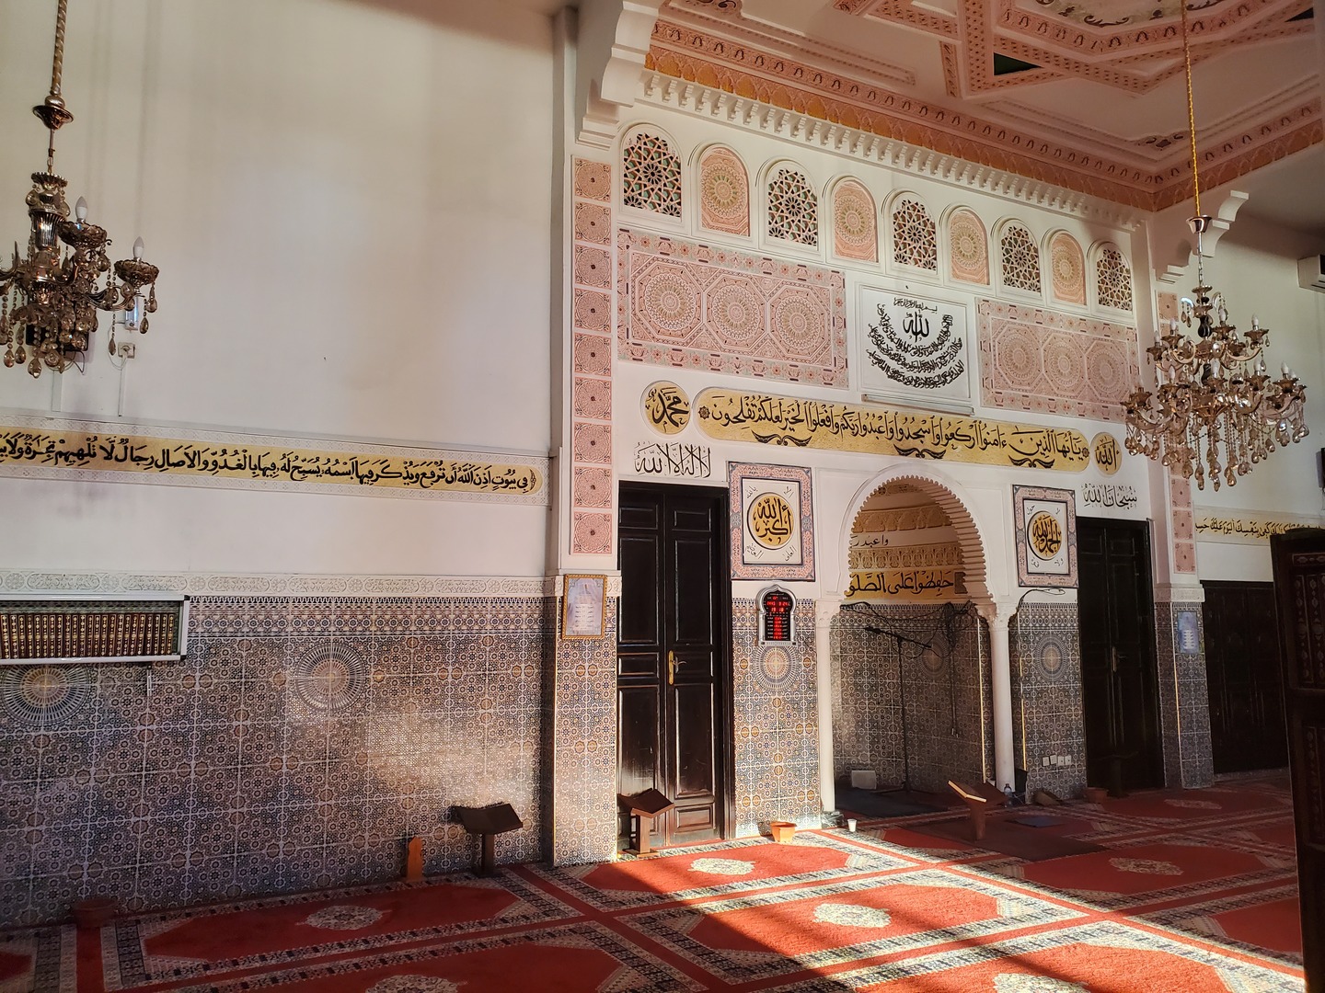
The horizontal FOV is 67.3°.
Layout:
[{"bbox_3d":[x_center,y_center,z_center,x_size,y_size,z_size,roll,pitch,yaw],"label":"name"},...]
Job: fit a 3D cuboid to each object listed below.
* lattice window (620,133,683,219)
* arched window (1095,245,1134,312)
[{"bbox_3d":[-0.073,-2.437,7.573,0.480,0.640,0.060,4,-8,-26],"label":"lattice window"},{"bbox_3d":[4.426,-2.138,9.768,0.460,0.630,0.060,4,-8,-26],"label":"arched window"}]

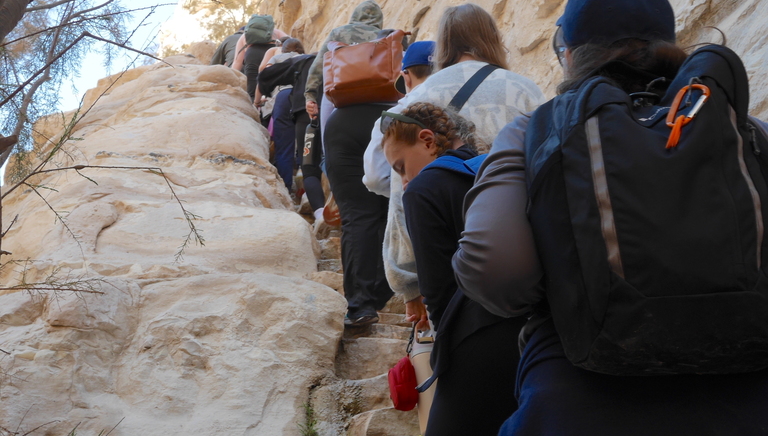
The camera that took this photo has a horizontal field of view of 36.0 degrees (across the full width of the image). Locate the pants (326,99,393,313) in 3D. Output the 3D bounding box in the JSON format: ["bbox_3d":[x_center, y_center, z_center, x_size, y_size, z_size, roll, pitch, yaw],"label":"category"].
[{"bbox_3d":[-0.098,-0.026,5.390,0.400,1.020,0.400,2,-15,-8],"label":"pants"}]

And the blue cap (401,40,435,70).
[{"bbox_3d":[0.130,-0.616,4.720,0.180,0.140,0.260,7,-24,-24],"label":"blue cap"}]

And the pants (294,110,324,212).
[{"bbox_3d":[-0.505,-0.414,8.238,0.320,0.800,0.360,3,-15,-12],"label":"pants"}]

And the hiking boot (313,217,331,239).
[{"bbox_3d":[-0.428,0.065,8.109,0.110,0.130,0.270,3,-15,-10],"label":"hiking boot"}]

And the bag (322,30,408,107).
[{"bbox_3d":[-0.088,-0.677,5.358,0.360,0.290,0.160,-5,-27,9],"label":"bag"}]

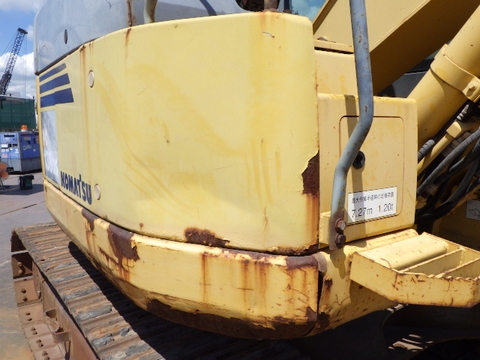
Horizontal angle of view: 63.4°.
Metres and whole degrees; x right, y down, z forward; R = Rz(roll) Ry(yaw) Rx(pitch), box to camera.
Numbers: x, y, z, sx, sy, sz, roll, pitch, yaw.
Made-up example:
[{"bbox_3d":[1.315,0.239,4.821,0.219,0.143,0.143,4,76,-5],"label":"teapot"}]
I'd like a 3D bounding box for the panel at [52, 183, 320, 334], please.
[{"bbox_3d":[-0.470,0.198,1.347,1.623,0.212,0.200,7,11,44],"label":"panel"}]

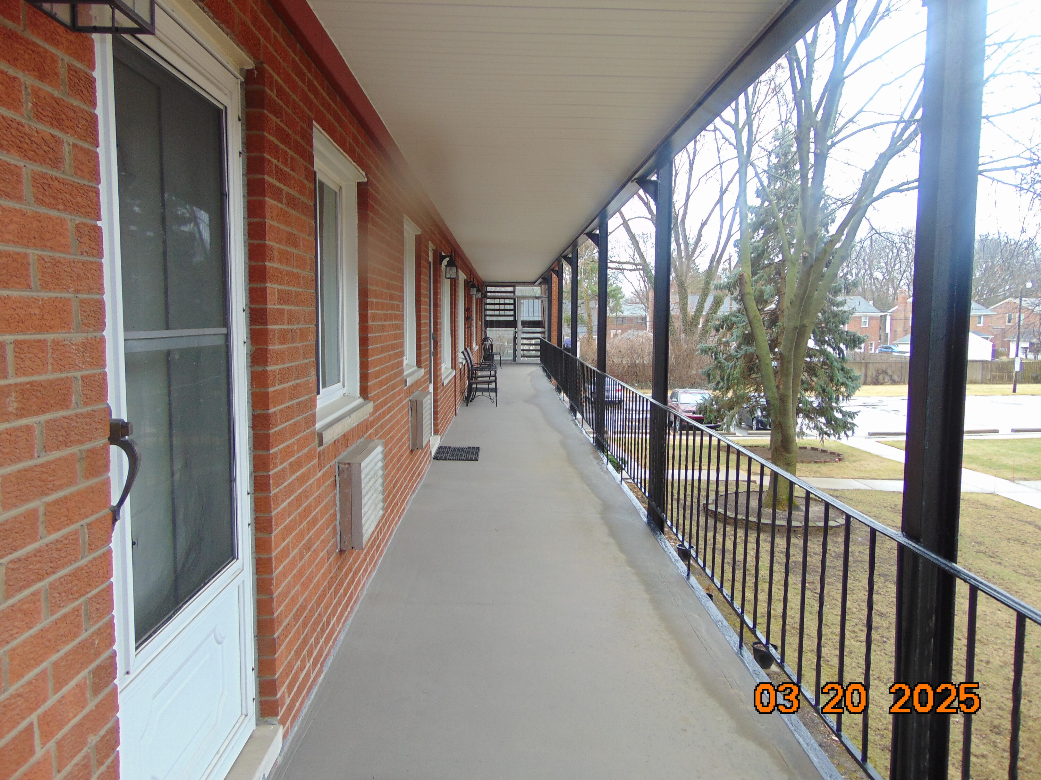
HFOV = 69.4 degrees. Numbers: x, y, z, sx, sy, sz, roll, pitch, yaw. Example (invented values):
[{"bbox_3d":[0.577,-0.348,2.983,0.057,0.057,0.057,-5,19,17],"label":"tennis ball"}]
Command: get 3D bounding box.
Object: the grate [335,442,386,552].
[{"bbox_3d":[-0.777,0.500,3.729,0.110,0.410,0.690,0,6,-1],"label":"grate"}]

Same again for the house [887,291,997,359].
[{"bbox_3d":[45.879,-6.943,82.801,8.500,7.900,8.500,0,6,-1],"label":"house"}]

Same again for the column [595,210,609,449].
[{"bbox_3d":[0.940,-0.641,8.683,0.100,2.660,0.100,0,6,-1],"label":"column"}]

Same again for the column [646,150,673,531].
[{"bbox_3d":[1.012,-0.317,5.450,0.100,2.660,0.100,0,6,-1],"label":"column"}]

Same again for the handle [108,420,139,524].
[{"bbox_3d":[-0.825,0.167,1.580,0.070,0.220,0.045,0,6,-1],"label":"handle"}]

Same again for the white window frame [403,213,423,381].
[{"bbox_3d":[-0.943,-0.728,6.168,0.130,1.250,1.180,0,6,-1],"label":"white window frame"}]

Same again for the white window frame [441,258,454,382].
[{"bbox_3d":[-1.037,-0.965,10.153,0.130,1.540,2.100,0,6,-1],"label":"white window frame"}]

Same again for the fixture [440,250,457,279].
[{"bbox_3d":[-0.841,-1.476,8.832,0.200,0.345,0.150,0,6,-1],"label":"fixture"}]

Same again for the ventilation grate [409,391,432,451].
[{"bbox_3d":[-0.839,0.249,6.406,0.110,0.415,0.690,0,6,-1],"label":"ventilation grate"}]

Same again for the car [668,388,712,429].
[{"bbox_3d":[7.302,0.733,32.200,1.850,1.680,4.600,0,6,-1],"label":"car"}]

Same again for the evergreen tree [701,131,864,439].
[{"bbox_3d":[9.012,-3.194,25.627,5.600,10.800,5.600,0,6,-1],"label":"evergreen tree"}]

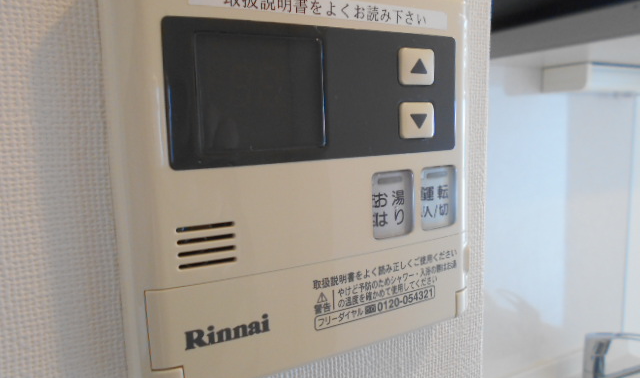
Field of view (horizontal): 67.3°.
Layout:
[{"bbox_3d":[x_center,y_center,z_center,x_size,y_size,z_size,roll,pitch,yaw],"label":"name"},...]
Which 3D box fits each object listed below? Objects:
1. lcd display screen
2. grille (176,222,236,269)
[{"bbox_3d":[-0.017,-0.028,0.142,0.040,0.034,0.005,-6,10,-29],"label":"lcd display screen"},{"bbox_3d":[-0.033,0.016,0.139,0.017,0.012,0.004,-6,10,-29],"label":"grille"}]

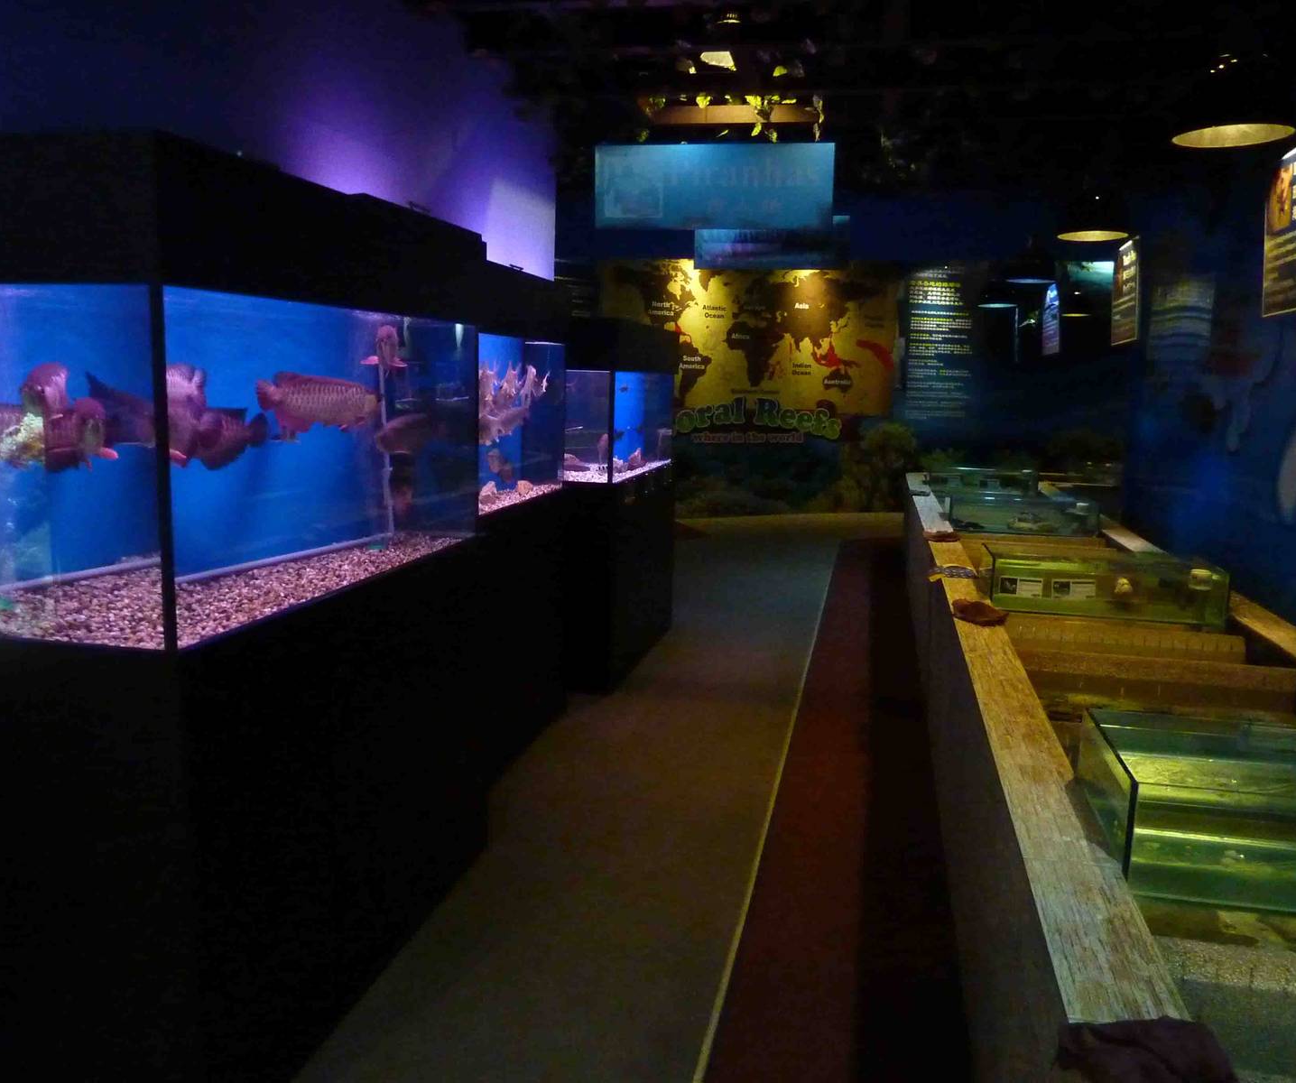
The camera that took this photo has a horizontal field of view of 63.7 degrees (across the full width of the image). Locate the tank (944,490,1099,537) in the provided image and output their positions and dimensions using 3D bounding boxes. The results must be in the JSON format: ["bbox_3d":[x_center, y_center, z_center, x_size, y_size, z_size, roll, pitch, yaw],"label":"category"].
[{"bbox_3d":[2.192,-0.169,6.140,0.805,0.188,0.410,3,9,12],"label":"tank"}]

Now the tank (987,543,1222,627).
[{"bbox_3d":[1.725,0.155,3.994,0.800,0.192,0.410,3,9,12],"label":"tank"}]

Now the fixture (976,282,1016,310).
[{"bbox_3d":[2.838,-2.012,8.454,0.295,0.207,0.295,3,9,12],"label":"fixture"}]

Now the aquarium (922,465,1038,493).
[{"bbox_3d":[2.661,-0.495,8.307,0.828,0.180,0.410,3,9,12],"label":"aquarium"}]

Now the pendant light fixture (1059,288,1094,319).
[{"bbox_3d":[3.862,-2.133,9.373,0.295,0.207,0.295,3,9,12],"label":"pendant light fixture"}]

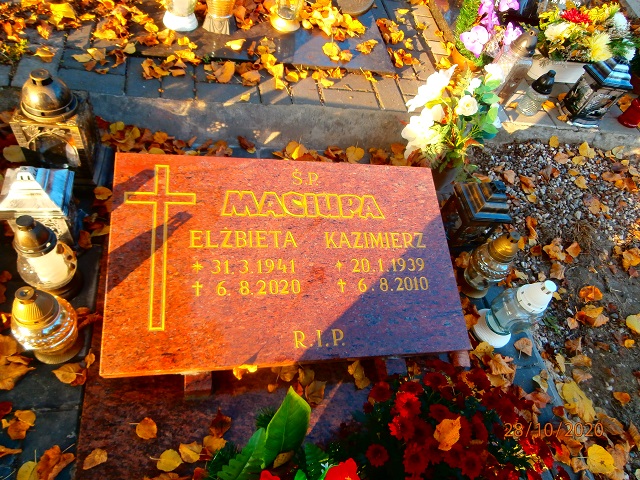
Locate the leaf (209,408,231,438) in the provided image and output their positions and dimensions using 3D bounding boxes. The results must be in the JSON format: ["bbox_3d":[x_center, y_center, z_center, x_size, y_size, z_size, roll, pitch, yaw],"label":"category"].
[{"bbox_3d":[-0.191,0.356,0.857,0.034,0.014,0.051,22,51,0],"label":"leaf"}]

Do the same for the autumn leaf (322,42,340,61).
[{"bbox_3d":[0.047,-0.678,1.595,0.066,0.016,0.094,-6,56,-21],"label":"autumn leaf"}]

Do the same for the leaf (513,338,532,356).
[{"bbox_3d":[0.544,0.279,1.183,0.052,0.013,0.046,26,51,4],"label":"leaf"}]

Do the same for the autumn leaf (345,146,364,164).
[{"bbox_3d":[0.112,-0.274,1.436,0.058,0.012,0.060,4,82,-2],"label":"autumn leaf"}]

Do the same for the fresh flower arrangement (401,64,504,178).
[{"bbox_3d":[0.384,-0.337,1.294,0.240,0.300,0.210,-1,55,-15],"label":"fresh flower arrangement"}]

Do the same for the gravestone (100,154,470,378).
[{"bbox_3d":[-0.056,0.036,0.976,0.740,0.045,0.453,0,69,-15],"label":"gravestone"}]

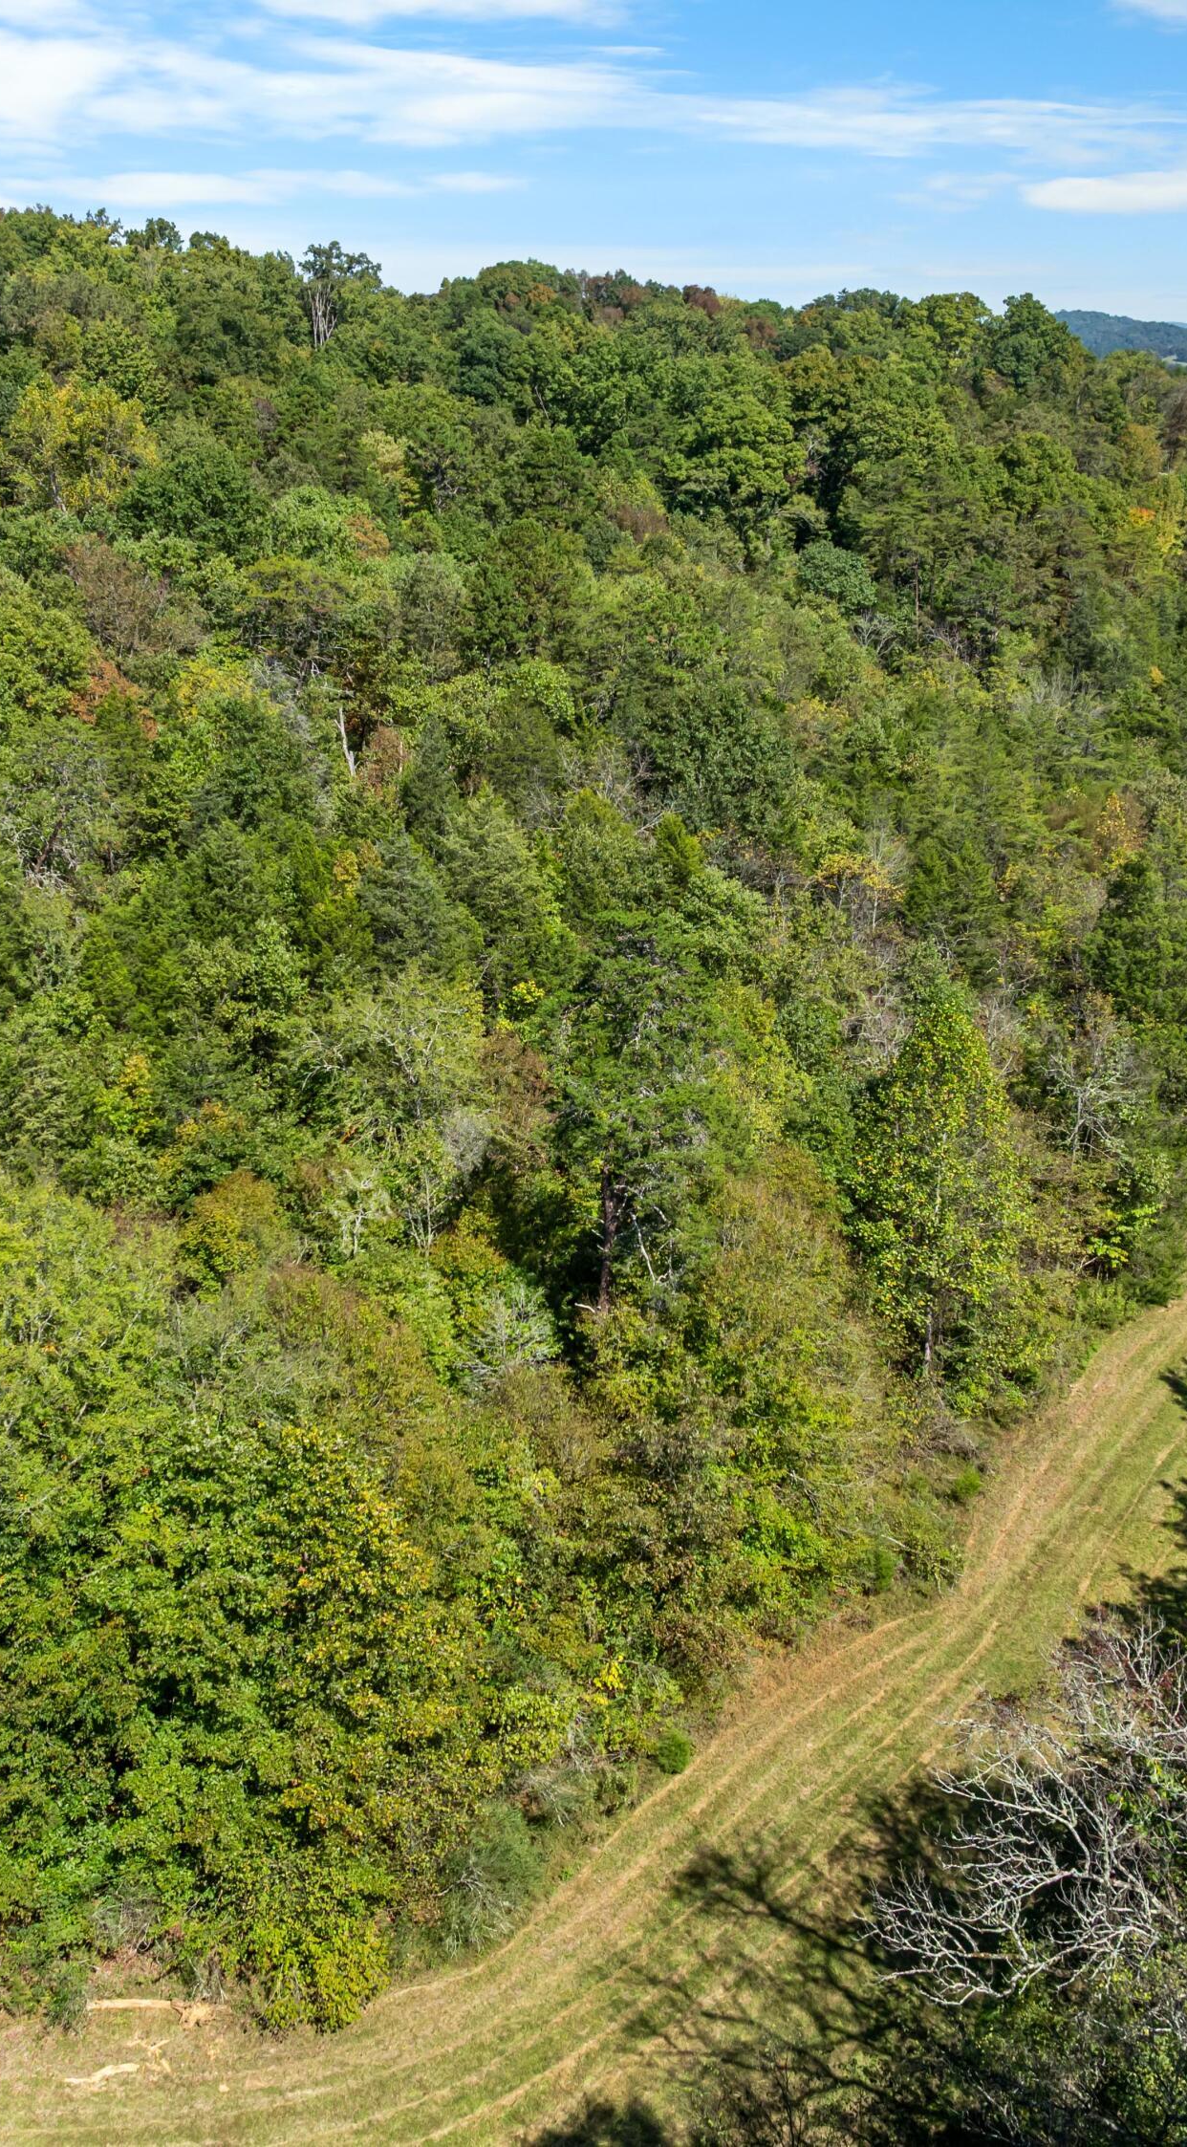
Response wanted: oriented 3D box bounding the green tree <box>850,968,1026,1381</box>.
[{"bbox_3d":[13.983,4.450,80.615,7.082,17.785,6.941,0,20,0],"label":"green tree"}]

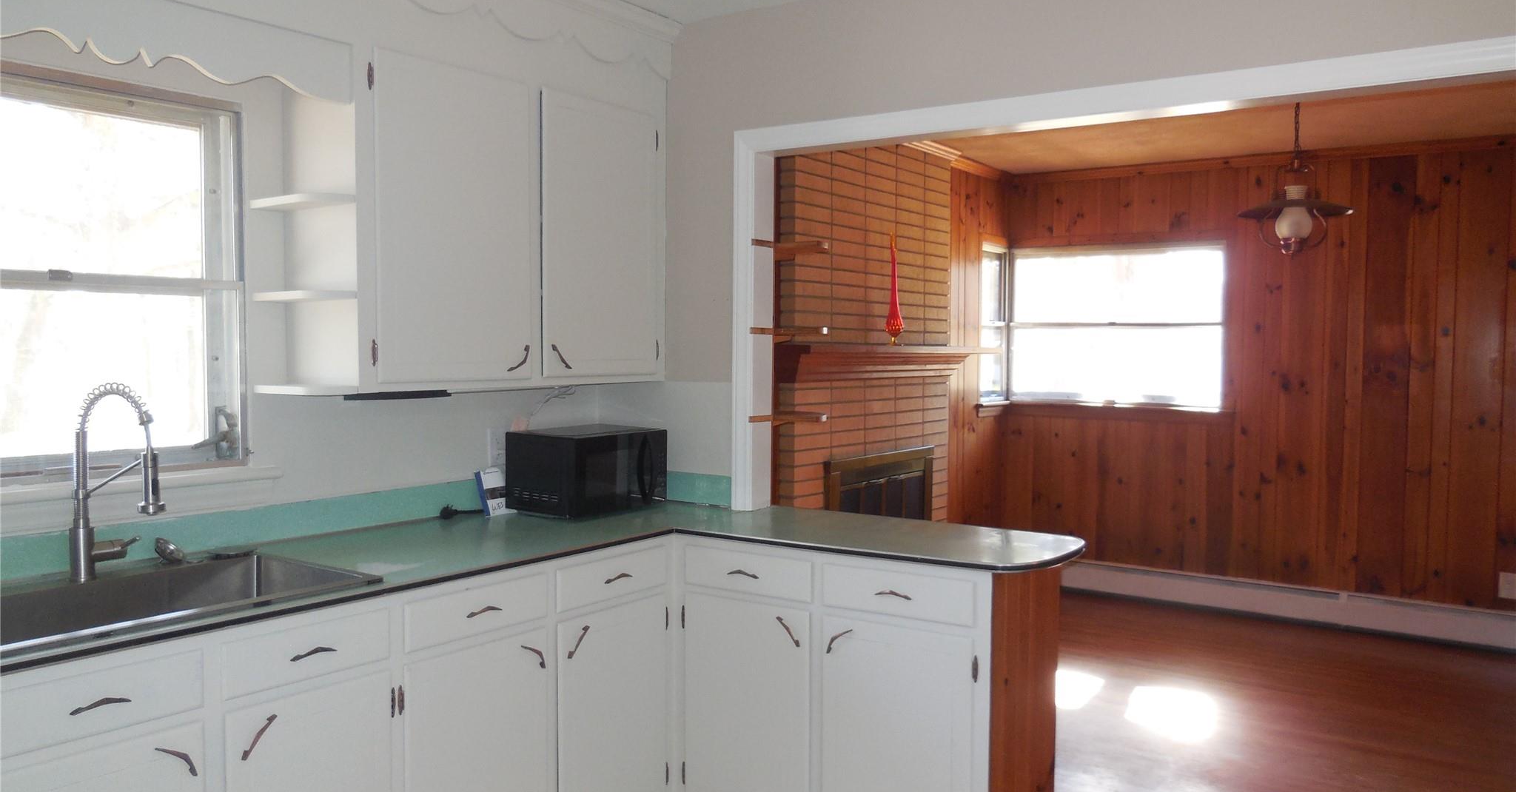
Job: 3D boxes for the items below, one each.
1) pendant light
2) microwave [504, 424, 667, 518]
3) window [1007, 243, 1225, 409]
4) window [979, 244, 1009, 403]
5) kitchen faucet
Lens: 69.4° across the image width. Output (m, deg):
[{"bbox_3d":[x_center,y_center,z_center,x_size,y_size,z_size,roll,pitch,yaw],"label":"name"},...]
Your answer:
[{"bbox_3d":[1.982,-0.839,4.043,0.420,0.630,0.420,3,3,35],"label":"pendant light"},{"bbox_3d":[-0.539,0.229,3.521,0.330,0.252,0.450,3,3,35],"label":"microwave"},{"bbox_3d":[2.039,-0.400,6.316,1.237,0.905,0.100,3,3,35],"label":"window"},{"bbox_3d":[1.375,-0.417,6.502,0.100,0.905,0.407,3,3,35],"label":"window"},{"bbox_3d":[-1.369,0.184,2.365,0.250,0.430,0.130,2,3,22],"label":"kitchen faucet"}]

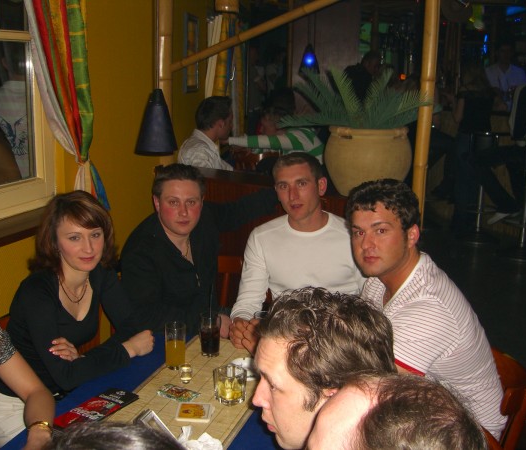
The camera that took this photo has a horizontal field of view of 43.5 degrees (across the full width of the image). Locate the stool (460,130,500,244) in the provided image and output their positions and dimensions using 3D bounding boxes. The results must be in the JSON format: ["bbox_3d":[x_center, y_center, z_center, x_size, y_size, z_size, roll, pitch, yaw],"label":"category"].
[{"bbox_3d":[2.079,-0.357,6.235,0.430,1.030,0.460,3,14,7],"label":"stool"}]

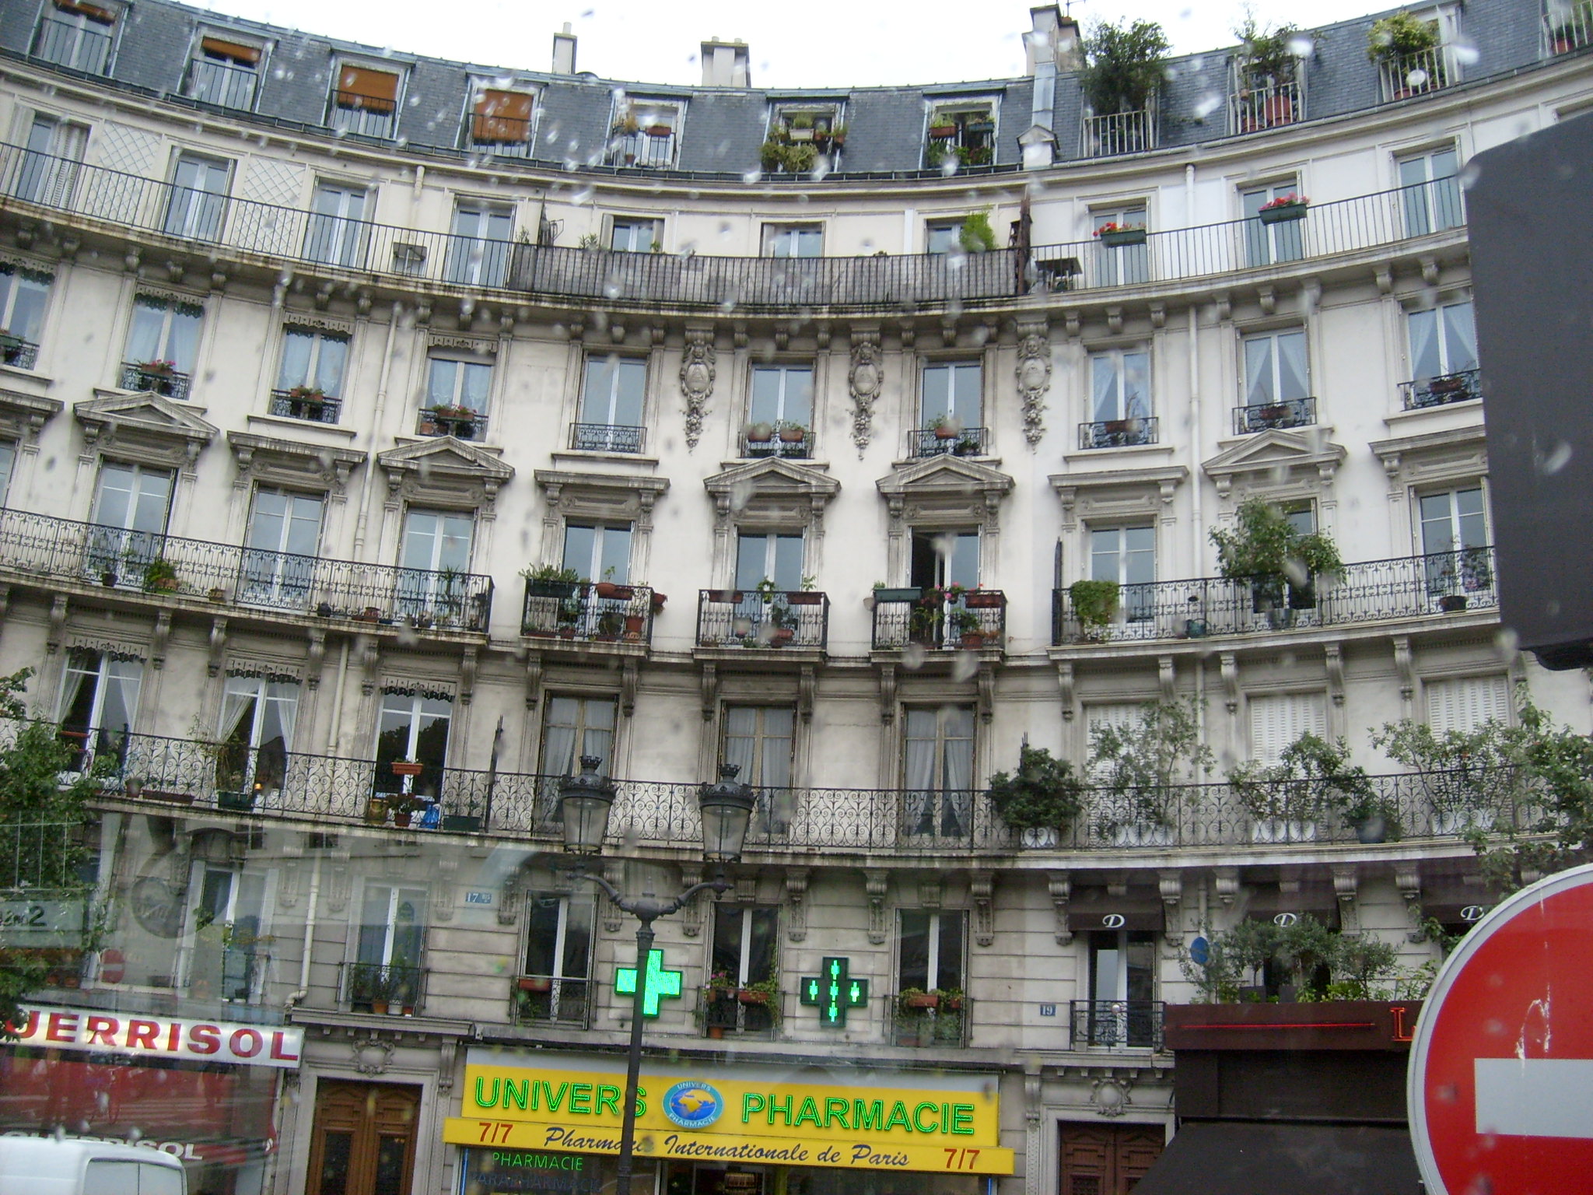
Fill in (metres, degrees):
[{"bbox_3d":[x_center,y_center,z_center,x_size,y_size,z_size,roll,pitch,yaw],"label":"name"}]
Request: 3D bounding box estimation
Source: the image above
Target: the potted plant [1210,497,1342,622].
[{"bbox_3d":[7.627,-0.418,25.603,2.000,2.050,1.200,-5,-20,25],"label":"potted plant"}]

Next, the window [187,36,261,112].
[{"bbox_3d":[-10.616,-9.690,29.866,1.120,1.330,0.200,9,-19,-18],"label":"window"}]

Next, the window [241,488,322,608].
[{"bbox_3d":[-8.874,-0.809,27.753,1.150,2.250,0.200,8,-19,-13],"label":"window"}]

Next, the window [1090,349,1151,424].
[{"bbox_3d":[5.444,-3.403,27.099,1.032,1.687,0.200,-3,-20,18],"label":"window"}]

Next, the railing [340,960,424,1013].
[{"bbox_3d":[-6.510,6.149,25.405,1.310,0.780,0.250,6,-19,-8],"label":"railing"}]

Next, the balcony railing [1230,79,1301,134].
[{"bbox_3d":[8.448,-8.688,28.916,1.240,0.833,0.300,-6,-19,27],"label":"balcony railing"}]

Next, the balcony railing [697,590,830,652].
[{"bbox_3d":[-0.571,0.474,28.453,2.240,1.042,0.630,1,-17,6],"label":"balcony railing"}]

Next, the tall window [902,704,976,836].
[{"bbox_3d":[2.340,2.888,26.508,1.180,2.290,0.200,-1,-19,12],"label":"tall window"}]

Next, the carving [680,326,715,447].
[{"bbox_3d":[-1.859,-3.841,30.111,0.653,2.444,0.280,3,-17,2],"label":"carving"}]

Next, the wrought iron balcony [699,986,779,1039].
[{"bbox_3d":[-0.892,6.593,25.507,1.300,0.820,0.250,1,-19,5],"label":"wrought iron balcony"}]

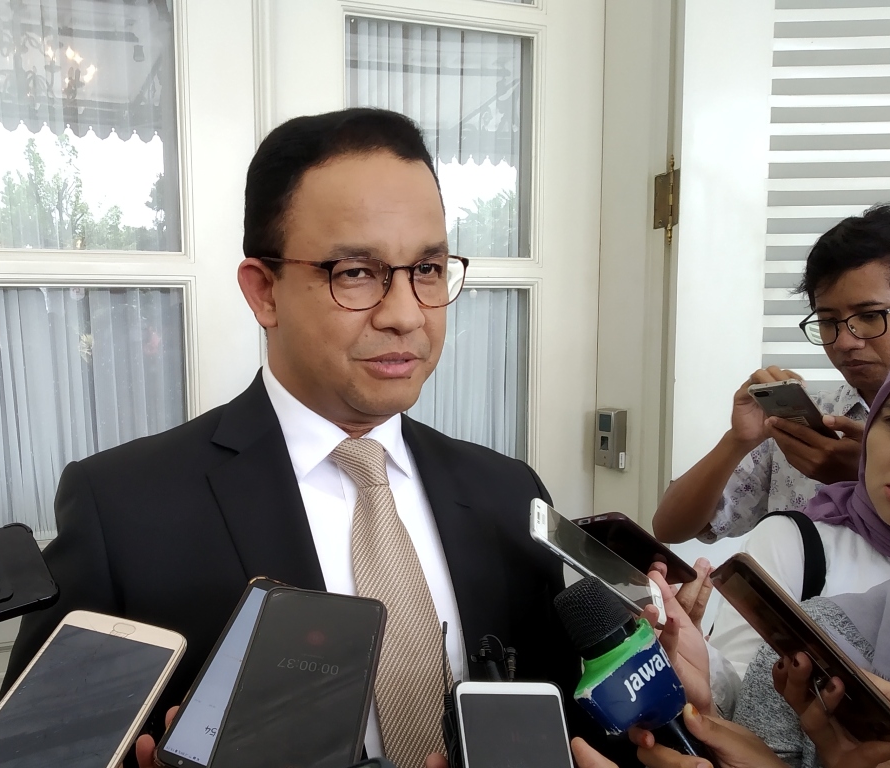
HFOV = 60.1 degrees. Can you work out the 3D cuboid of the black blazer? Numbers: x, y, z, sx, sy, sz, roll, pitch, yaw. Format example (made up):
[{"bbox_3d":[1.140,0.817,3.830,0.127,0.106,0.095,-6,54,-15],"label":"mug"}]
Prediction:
[{"bbox_3d":[-0.115,0.355,0.725,0.540,0.740,0.310,-2,7,-22],"label":"black blazer"}]

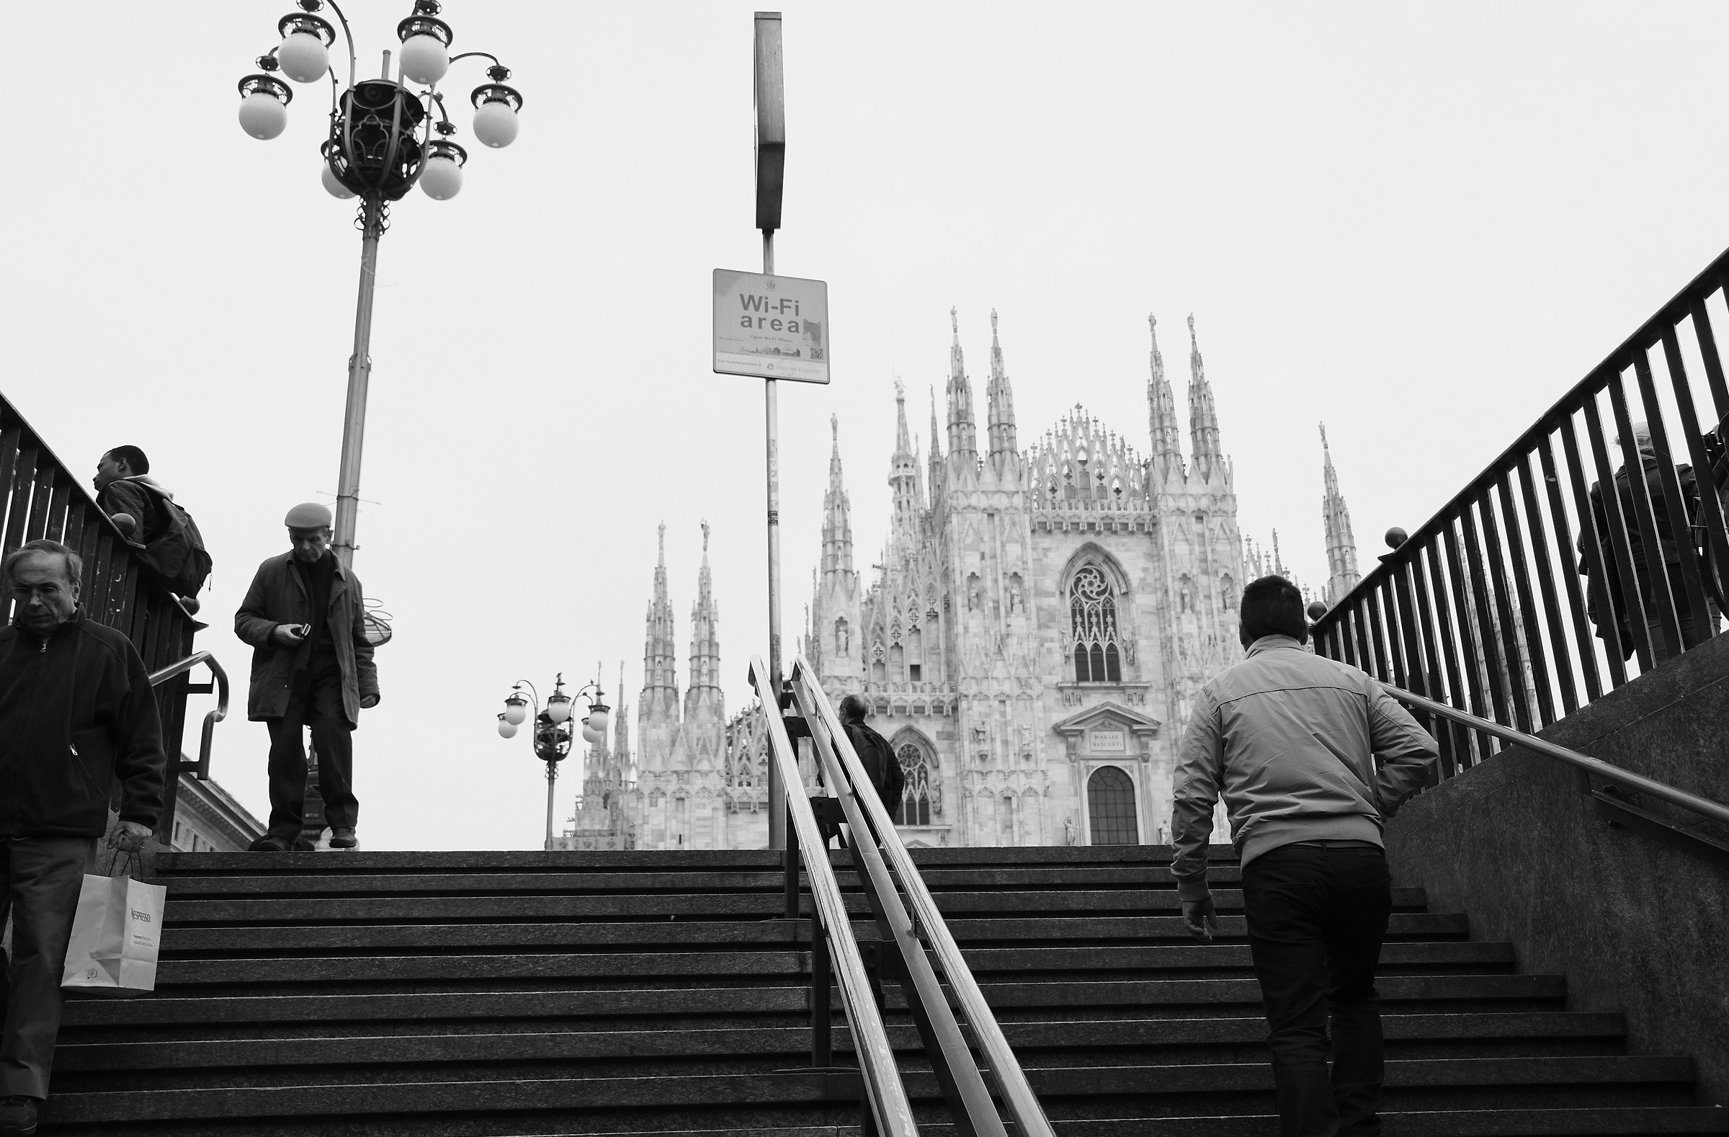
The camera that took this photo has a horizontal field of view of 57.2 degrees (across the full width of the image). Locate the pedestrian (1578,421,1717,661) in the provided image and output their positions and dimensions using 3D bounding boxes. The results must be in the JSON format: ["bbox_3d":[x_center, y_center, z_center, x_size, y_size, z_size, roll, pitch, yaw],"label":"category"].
[{"bbox_3d":[3.432,0.145,6.702,0.560,1.700,0.420,-9,-23,19],"label":"pedestrian"}]

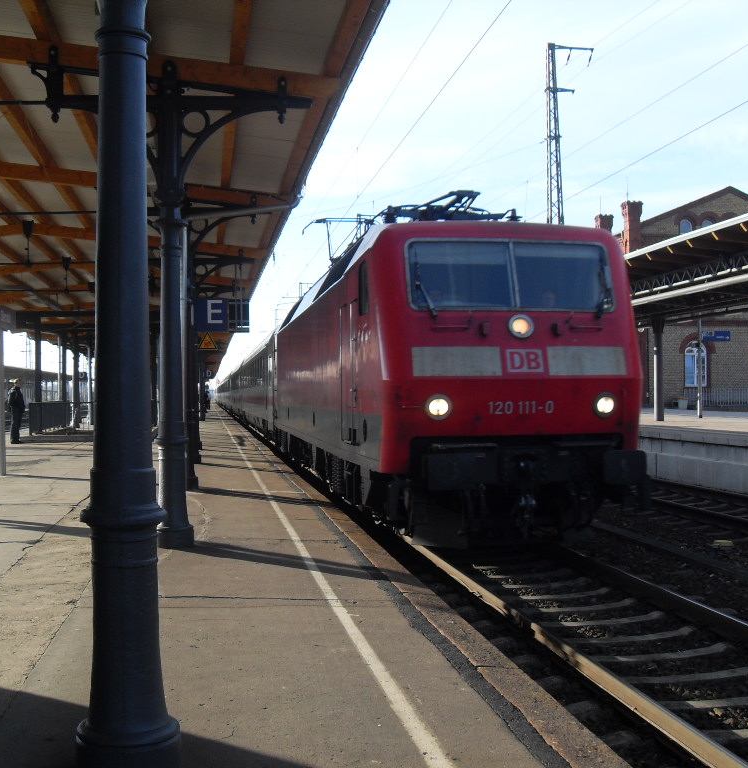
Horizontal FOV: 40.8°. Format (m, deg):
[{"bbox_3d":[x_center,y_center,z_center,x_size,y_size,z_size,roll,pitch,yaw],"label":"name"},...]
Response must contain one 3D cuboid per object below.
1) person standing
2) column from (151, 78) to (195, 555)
[{"bbox_3d":[-9.930,0.757,28.000,0.480,1.810,0.520,-1,-1,-9],"label":"person standing"},{"bbox_3d":[-1.778,-0.705,8.900,0.370,4.240,0.370,-1,-1,-9],"label":"column"}]

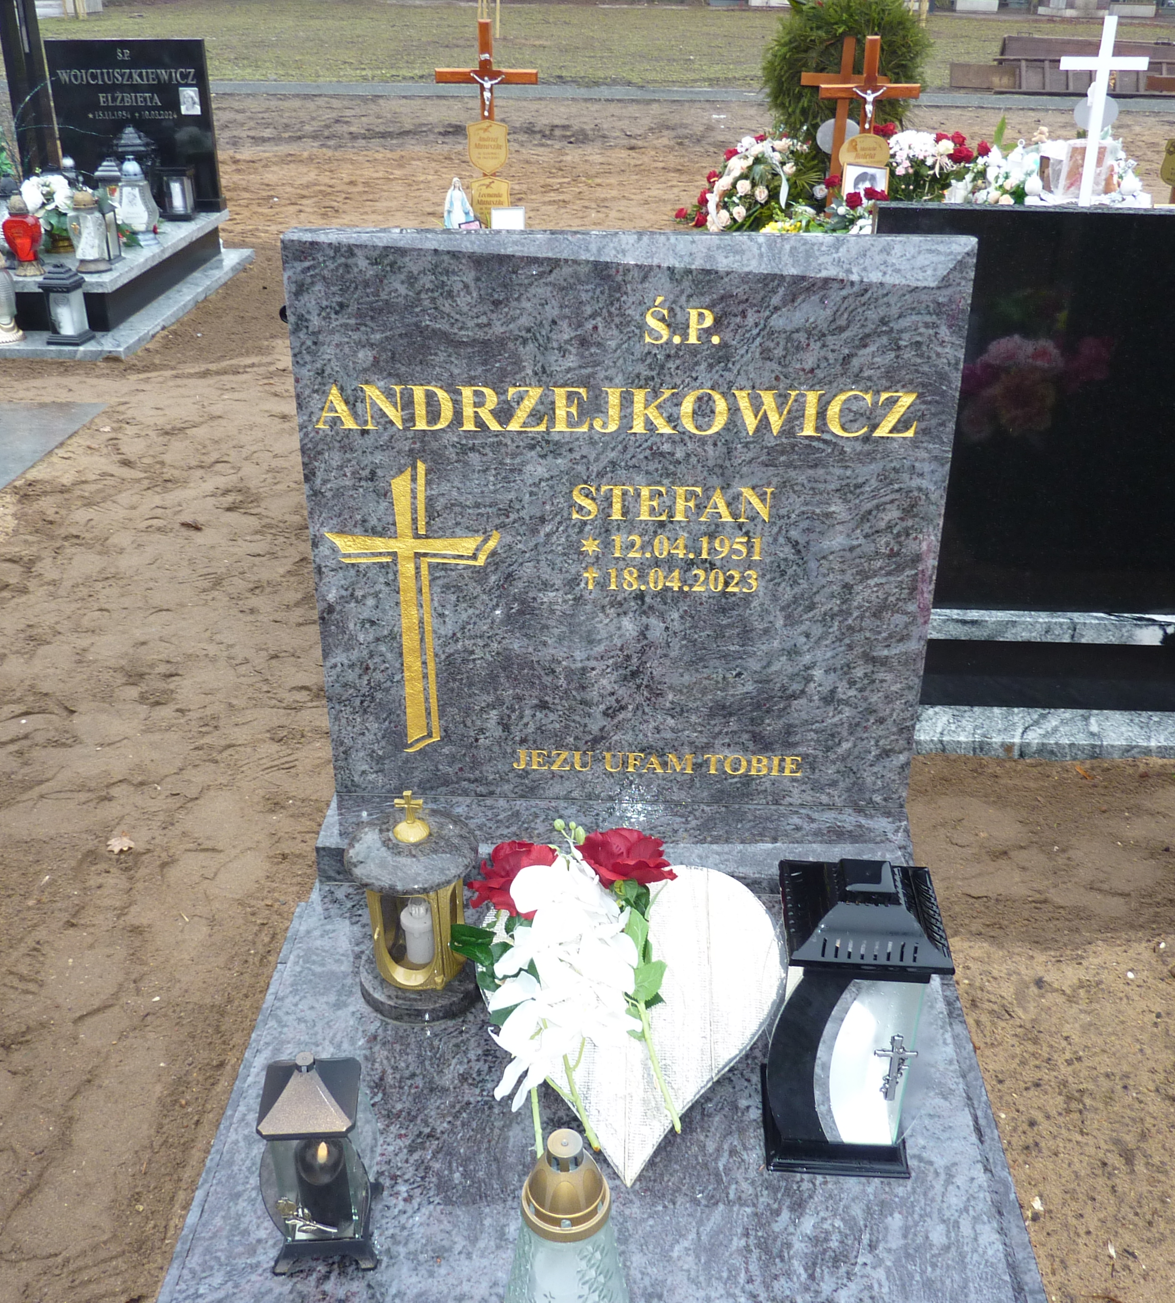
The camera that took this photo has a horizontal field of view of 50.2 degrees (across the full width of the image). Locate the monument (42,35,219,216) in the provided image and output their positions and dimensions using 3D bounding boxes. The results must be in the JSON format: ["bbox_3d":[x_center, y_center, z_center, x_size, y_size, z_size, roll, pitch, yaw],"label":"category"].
[{"bbox_3d":[-2.430,-2.833,6.773,0.850,0.840,0.110,1,29,2],"label":"monument"}]

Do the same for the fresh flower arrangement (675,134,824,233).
[{"bbox_3d":[0.939,-2.687,7.301,0.850,0.620,0.550,1,29,2],"label":"fresh flower arrangement"}]

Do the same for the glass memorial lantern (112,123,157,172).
[{"bbox_3d":[-2.351,-2.503,6.576,0.200,0.450,0.200,1,29,2],"label":"glass memorial lantern"}]

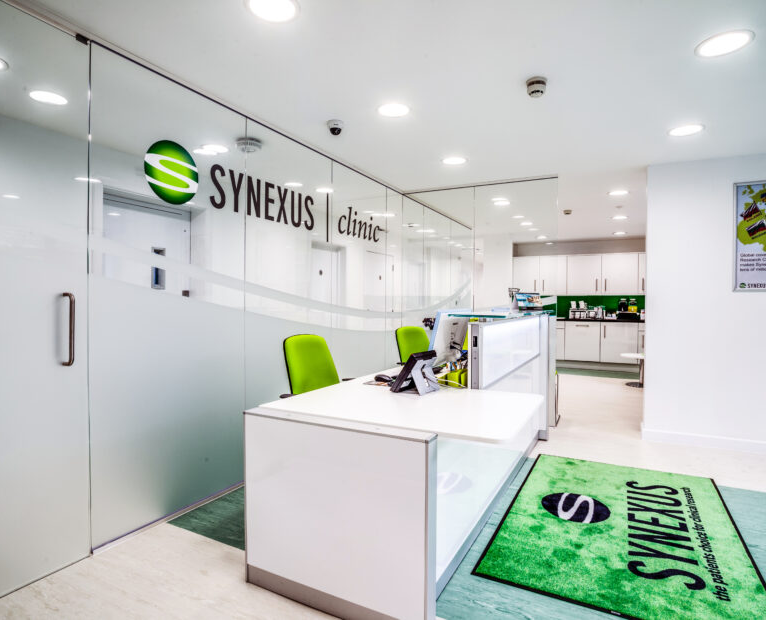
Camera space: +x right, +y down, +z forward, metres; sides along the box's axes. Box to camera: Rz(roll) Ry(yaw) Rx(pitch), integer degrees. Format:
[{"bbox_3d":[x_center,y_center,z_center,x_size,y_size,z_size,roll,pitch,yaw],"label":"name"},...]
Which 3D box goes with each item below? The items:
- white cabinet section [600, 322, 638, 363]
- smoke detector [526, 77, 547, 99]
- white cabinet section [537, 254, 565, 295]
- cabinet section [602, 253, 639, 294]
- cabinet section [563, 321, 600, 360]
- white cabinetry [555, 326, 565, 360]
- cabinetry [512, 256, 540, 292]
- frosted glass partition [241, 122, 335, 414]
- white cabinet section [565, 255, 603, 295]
[{"bbox_3d":[4.376,0.584,8.125,0.597,0.714,0.580,1,1,29],"label":"white cabinet section"},{"bbox_3d":[0.860,-1.238,2.455,0.113,0.072,0.113,1,1,28],"label":"smoke detector"},{"bbox_3d":[3.429,-0.683,8.788,0.501,0.736,0.330,1,1,29],"label":"white cabinet section"},{"bbox_3d":[4.441,-0.671,8.237,0.591,0.736,0.330,1,1,29],"label":"cabinet section"},{"bbox_3d":[3.849,0.578,8.412,0.603,0.714,0.580,1,1,29],"label":"cabinet section"},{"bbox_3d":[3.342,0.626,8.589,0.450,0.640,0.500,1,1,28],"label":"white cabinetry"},{"bbox_3d":[2.958,-0.676,8.979,0.528,0.788,0.330,1,1,28],"label":"cabinetry"},{"bbox_3d":[-0.684,-0.080,3.395,0.020,2.425,0.995,1,1,28],"label":"frosted glass partition"},{"bbox_3d":[3.915,-0.677,8.523,0.607,0.736,0.330,1,1,29],"label":"white cabinet section"}]

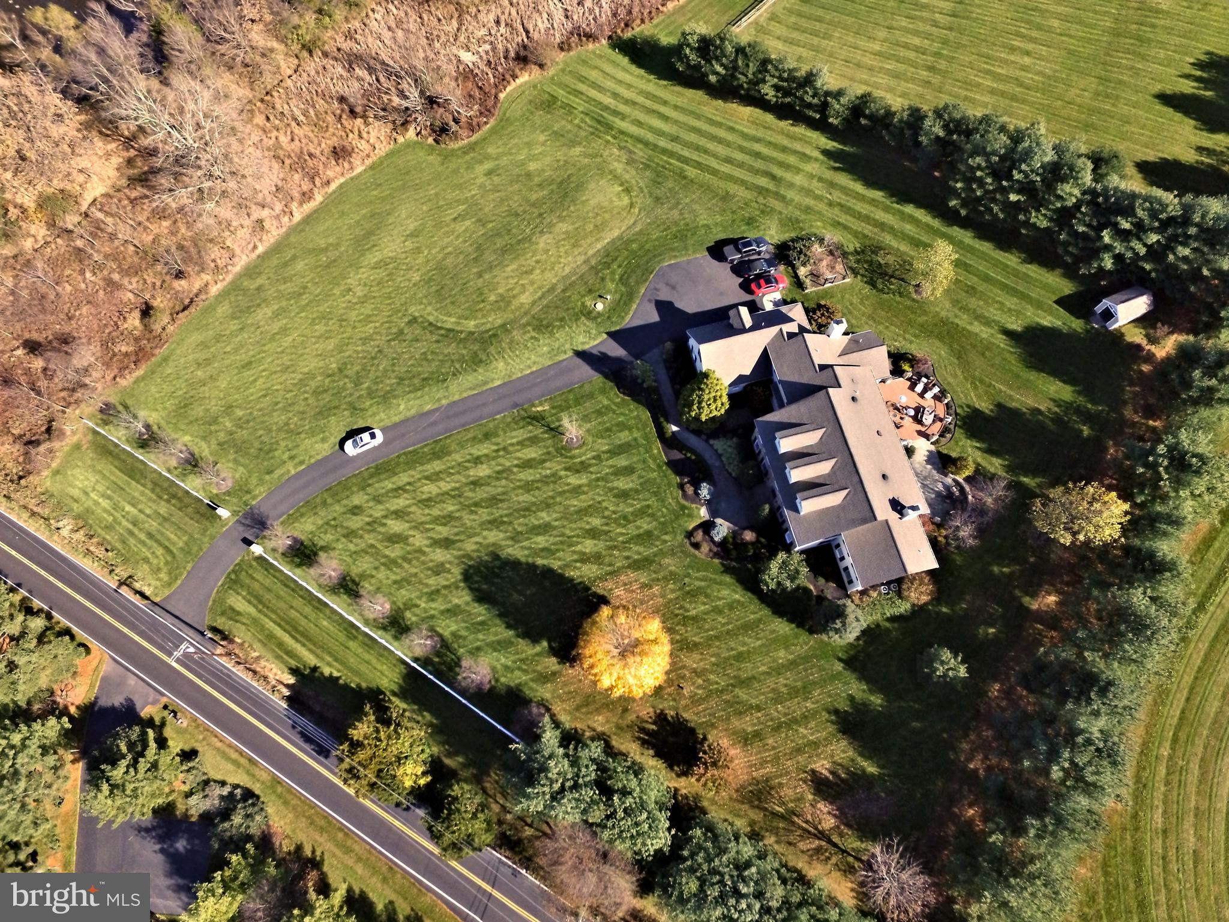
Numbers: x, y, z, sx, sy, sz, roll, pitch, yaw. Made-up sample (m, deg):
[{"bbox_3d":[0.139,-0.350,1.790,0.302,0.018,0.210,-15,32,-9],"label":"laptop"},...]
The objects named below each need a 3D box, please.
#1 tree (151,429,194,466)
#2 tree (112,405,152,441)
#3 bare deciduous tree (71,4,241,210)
[{"bbox_3d":[-55.040,-1.349,88.483,4.200,4.800,4.200,-1,72,3],"label":"tree"},{"bbox_3d":[-61.450,-4.830,90.700,4.200,4.500,4.100,0,72,1],"label":"tree"},{"bbox_3d":[-60.313,-46.164,95.710,15.000,21.000,15.000,-1,72,3],"label":"bare deciduous tree"}]

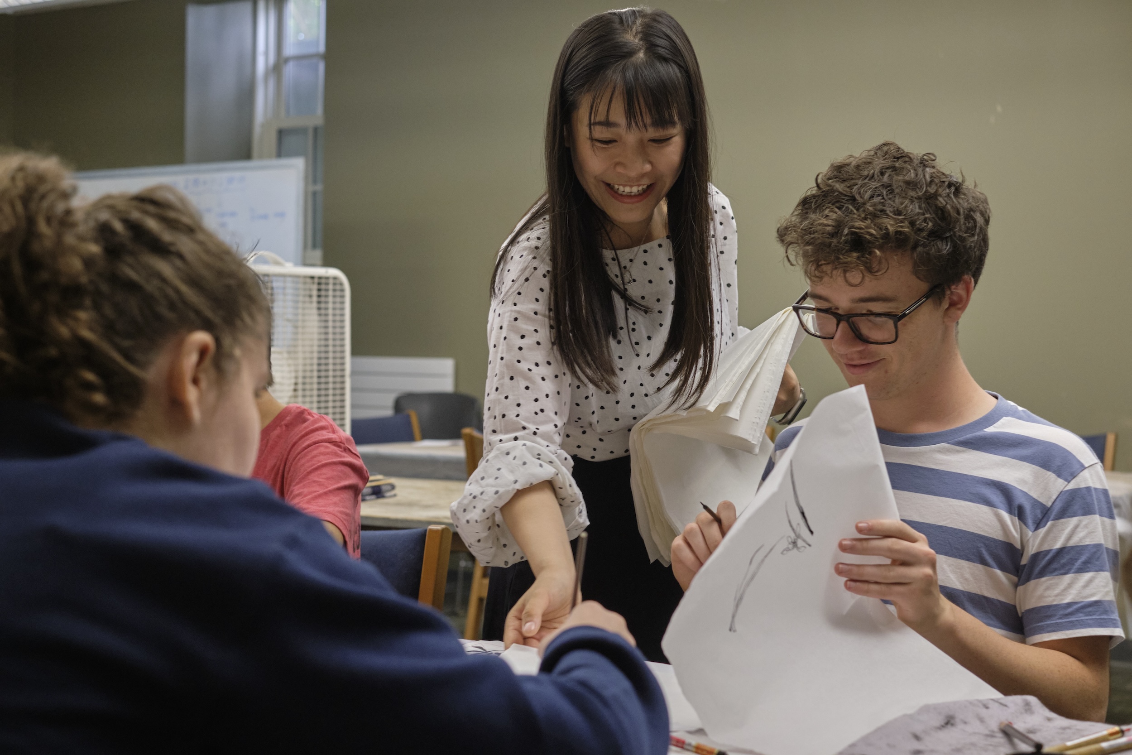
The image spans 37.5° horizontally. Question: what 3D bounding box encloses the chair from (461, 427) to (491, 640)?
[{"bbox_3d":[0.063,0.549,4.531,0.470,0.822,0.550,2,1,34],"label":"chair"}]

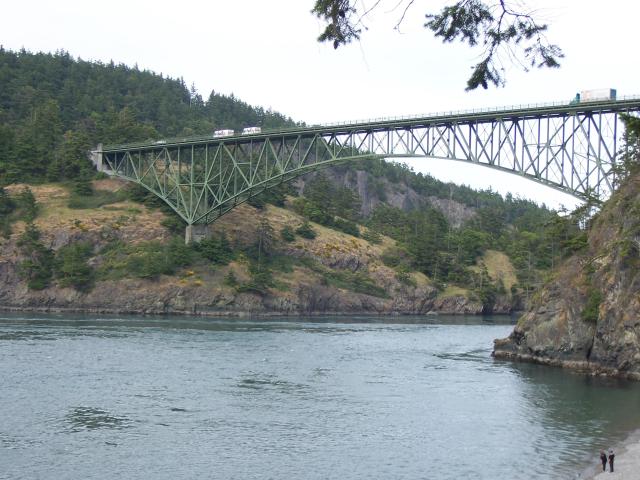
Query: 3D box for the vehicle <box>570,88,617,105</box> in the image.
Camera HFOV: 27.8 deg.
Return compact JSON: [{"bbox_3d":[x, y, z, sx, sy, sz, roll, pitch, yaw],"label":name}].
[{"bbox_3d":[65.209,-33.579,309.346,2.500,4.050,11.900,2,-1,-42],"label":"vehicle"}]

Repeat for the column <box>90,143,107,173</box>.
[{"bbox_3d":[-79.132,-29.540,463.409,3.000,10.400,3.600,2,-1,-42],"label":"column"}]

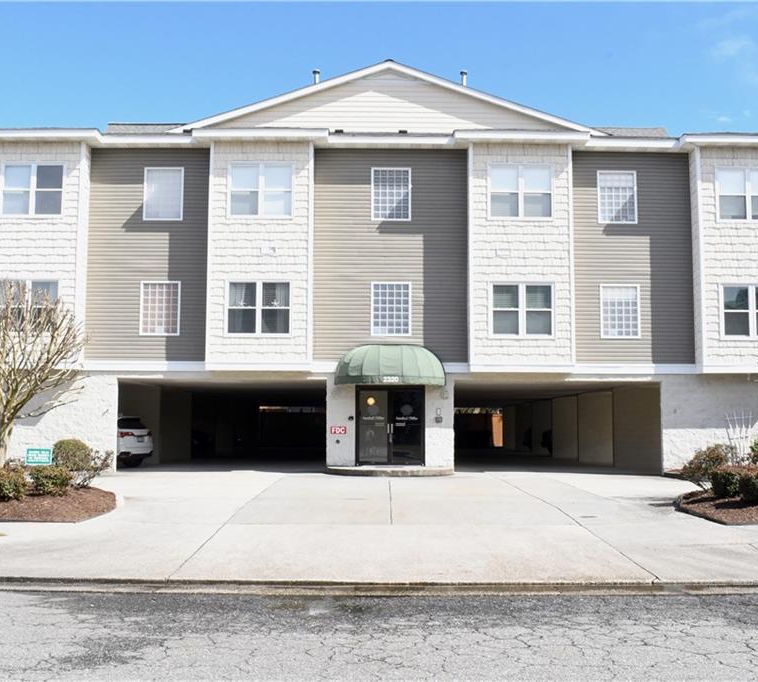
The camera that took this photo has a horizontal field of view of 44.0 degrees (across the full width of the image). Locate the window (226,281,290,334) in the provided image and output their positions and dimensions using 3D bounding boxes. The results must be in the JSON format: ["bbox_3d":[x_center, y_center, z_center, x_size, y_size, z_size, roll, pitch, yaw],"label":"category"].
[{"bbox_3d":[-3.230,-0.880,25.079,1.733,1.482,0.130,0,-6,-1],"label":"window"}]

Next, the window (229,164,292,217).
[{"bbox_3d":[-3.279,-4.163,25.985,1.716,1.471,0.130,0,-6,0],"label":"window"}]

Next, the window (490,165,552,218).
[{"bbox_3d":[3.845,-4.048,25.486,1.726,1.512,0.130,0,-6,-1],"label":"window"}]

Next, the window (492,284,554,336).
[{"bbox_3d":[3.918,-0.831,25.641,1.693,1.432,0.130,0,-6,0],"label":"window"}]

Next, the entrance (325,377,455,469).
[{"bbox_3d":[0.309,2.214,25.392,3.508,2.500,0.550,0,-6,-1],"label":"entrance"}]

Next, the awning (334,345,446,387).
[{"bbox_3d":[0.292,0.629,25.571,3.112,1.170,1.000,0,-6,0],"label":"awning"}]

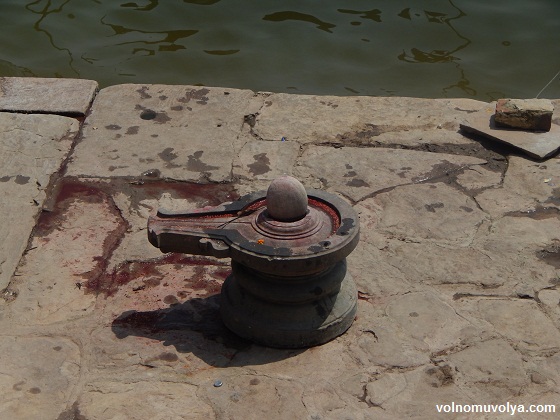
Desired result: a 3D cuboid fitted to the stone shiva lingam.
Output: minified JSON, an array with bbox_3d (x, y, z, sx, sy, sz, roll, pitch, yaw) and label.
[{"bbox_3d":[-0.089,0.123,6.467,0.728,0.537,0.482,0,32,0],"label":"stone shiva lingam"}]

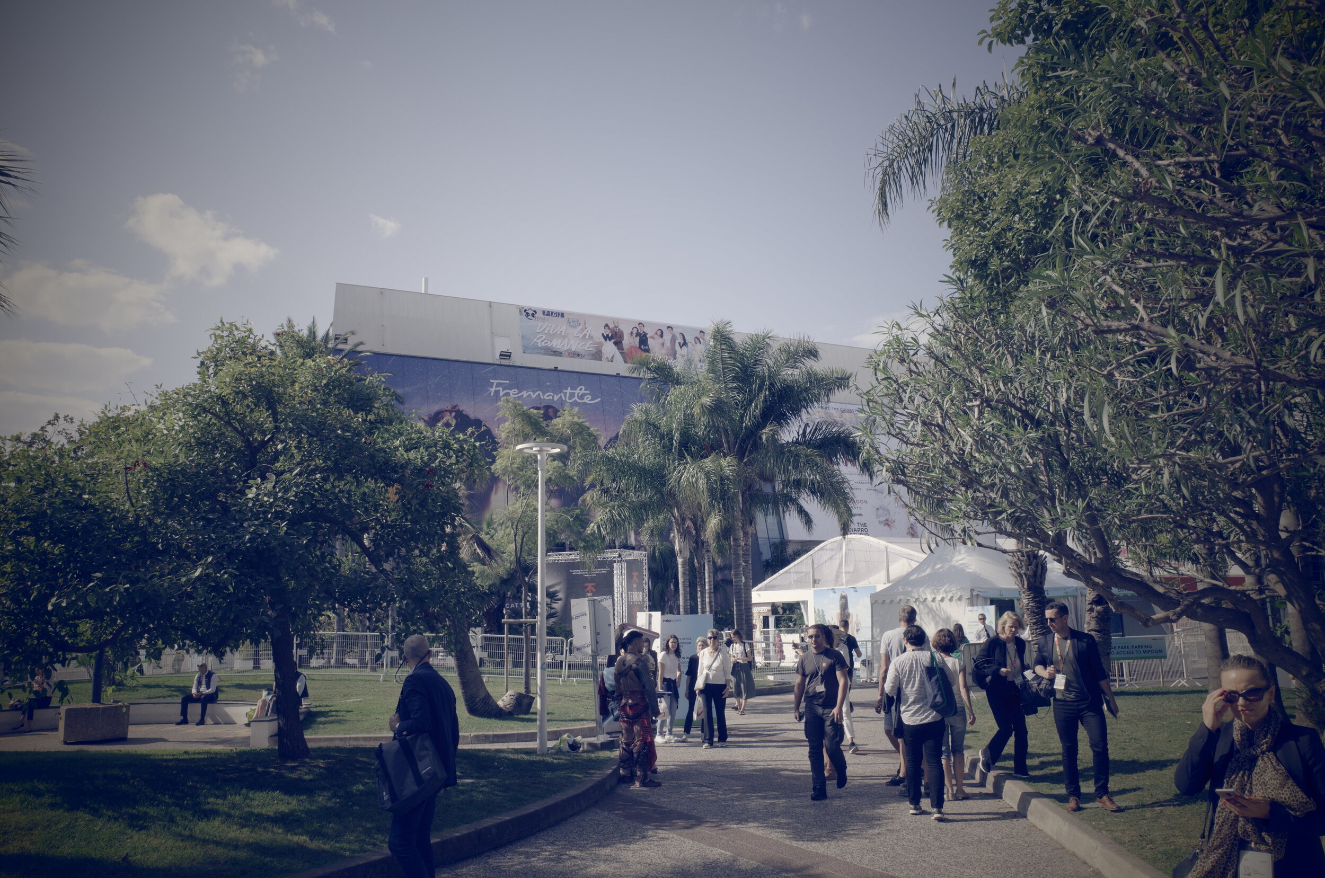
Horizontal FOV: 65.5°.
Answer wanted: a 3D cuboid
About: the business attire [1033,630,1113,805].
[{"bbox_3d":[3.597,2.386,8.984,0.620,1.460,0.420,-8,-12,33],"label":"business attire"}]

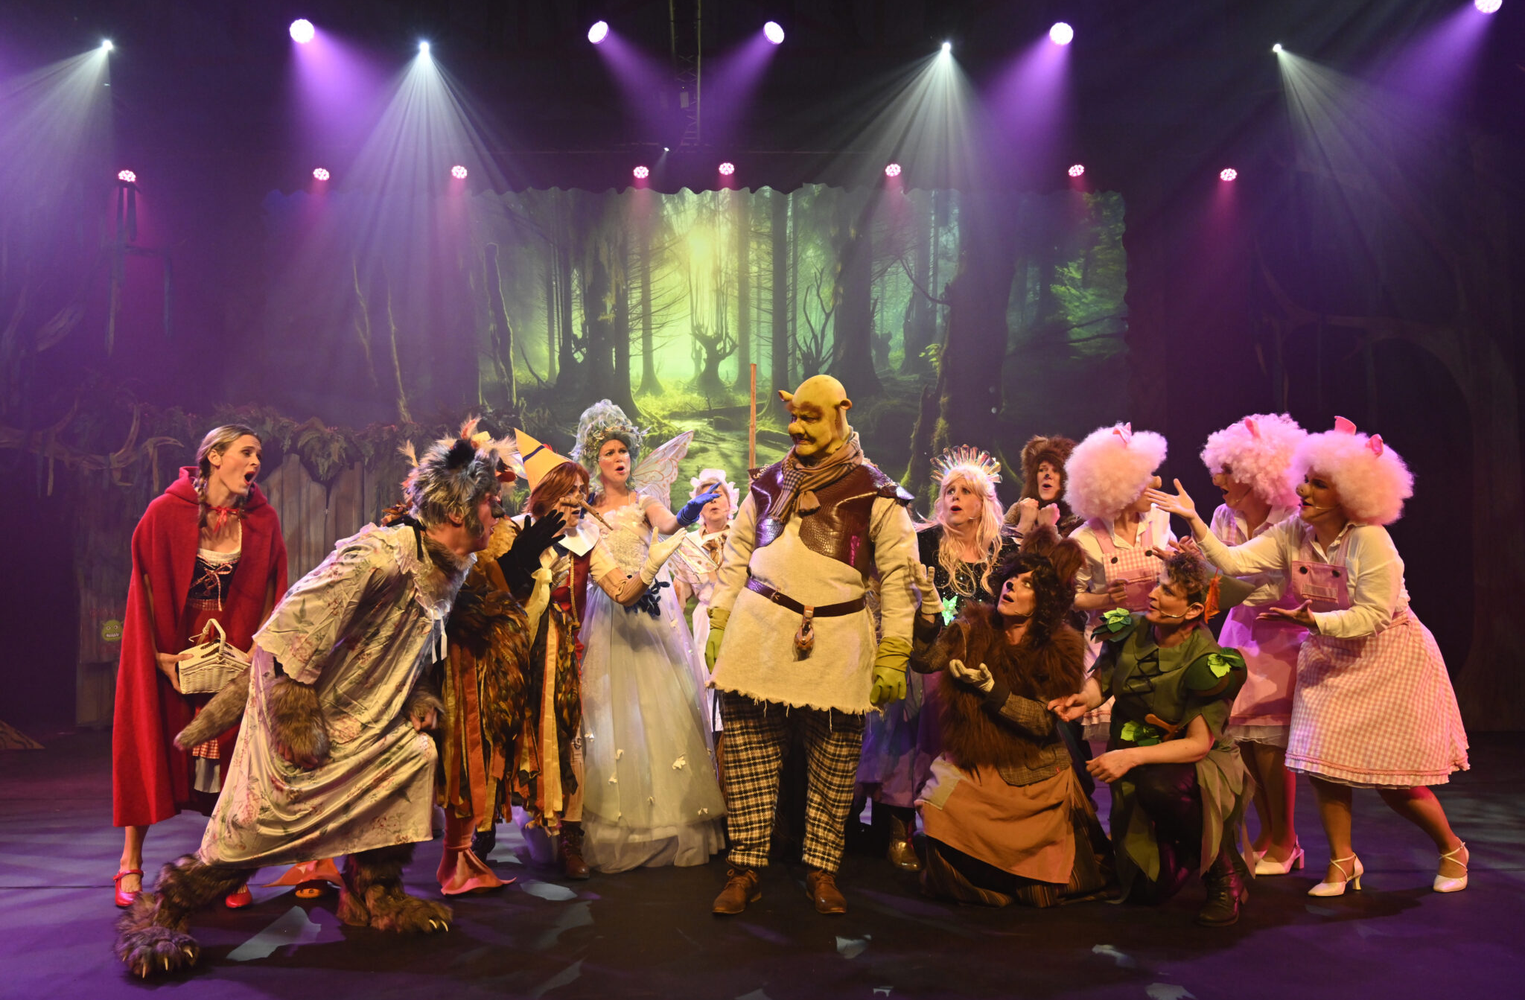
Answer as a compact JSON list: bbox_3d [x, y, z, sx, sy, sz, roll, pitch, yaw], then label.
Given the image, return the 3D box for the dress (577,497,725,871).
[{"bbox_3d":[-0.462,0.742,4.570,0.600,1.470,0.580,0,-2,-14],"label":"dress"}]

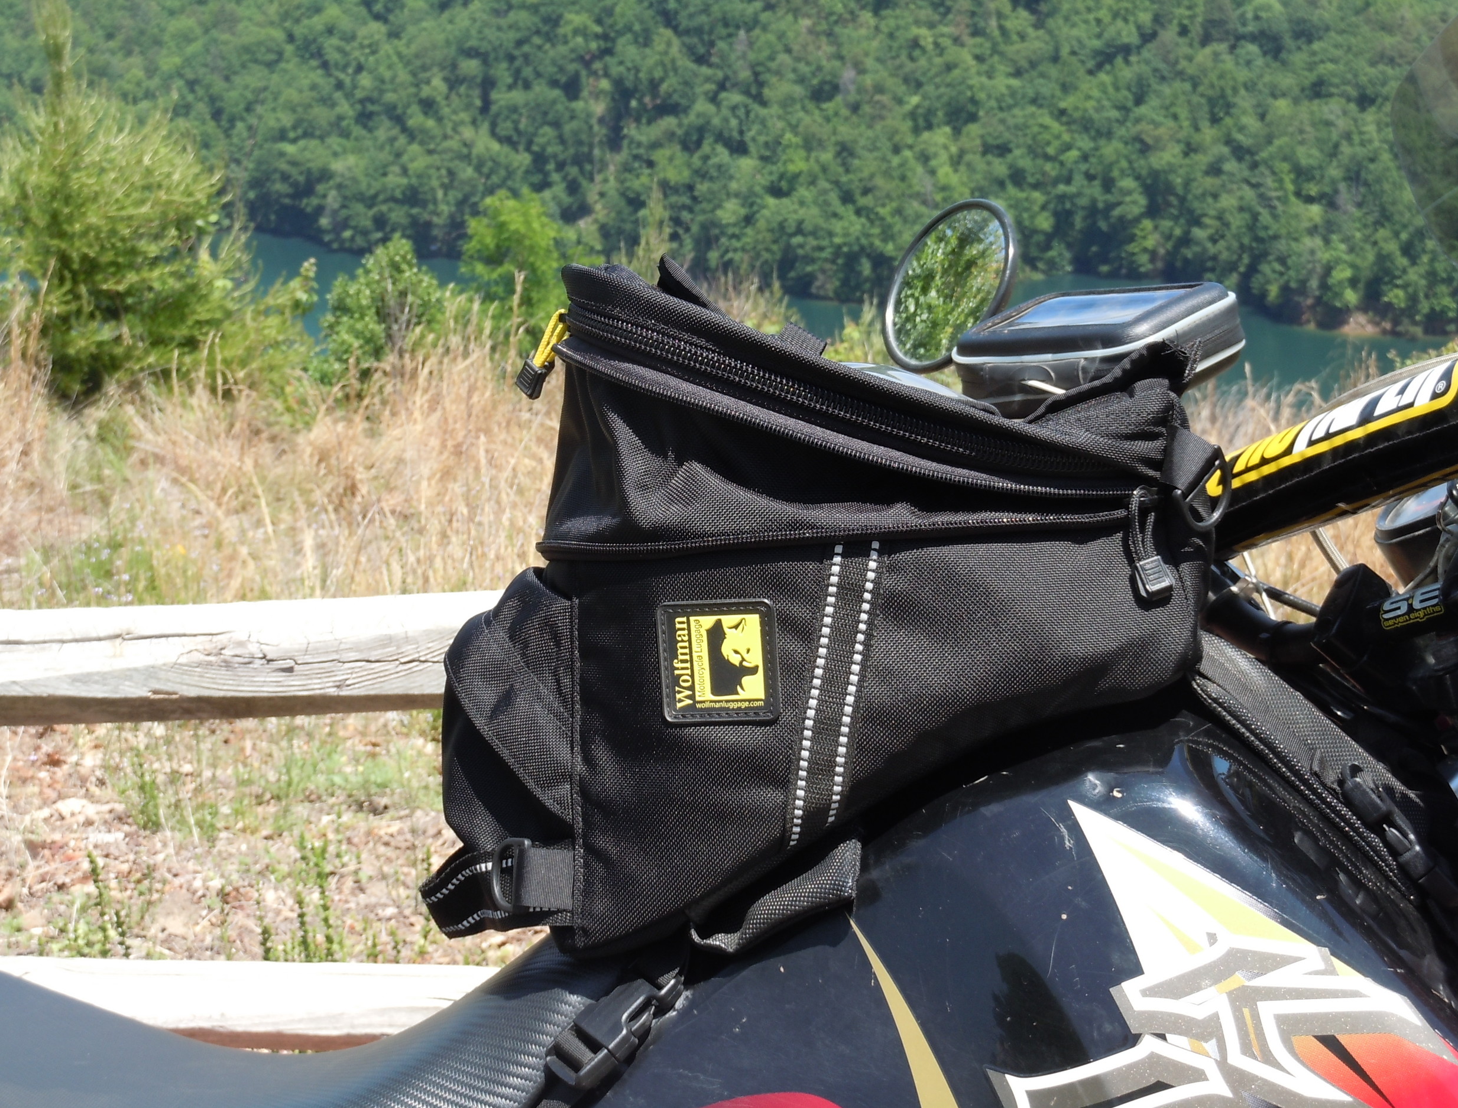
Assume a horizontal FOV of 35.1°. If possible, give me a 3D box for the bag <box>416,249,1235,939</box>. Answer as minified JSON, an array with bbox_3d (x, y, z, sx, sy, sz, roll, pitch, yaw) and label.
[{"bbox_3d":[0.042,0.019,1.100,0.345,0.305,0.210,0,2,4],"label":"bag"}]

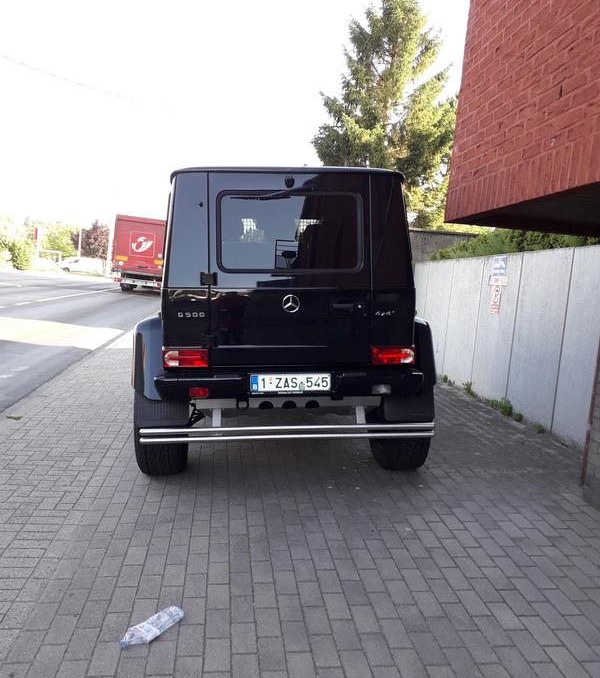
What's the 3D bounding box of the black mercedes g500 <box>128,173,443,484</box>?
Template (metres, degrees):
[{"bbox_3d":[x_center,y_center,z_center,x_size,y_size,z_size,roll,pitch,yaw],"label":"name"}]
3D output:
[{"bbox_3d":[-0.247,-0.189,6.204,2.100,2.210,4.550,0,5,-5],"label":"black mercedes g500"}]

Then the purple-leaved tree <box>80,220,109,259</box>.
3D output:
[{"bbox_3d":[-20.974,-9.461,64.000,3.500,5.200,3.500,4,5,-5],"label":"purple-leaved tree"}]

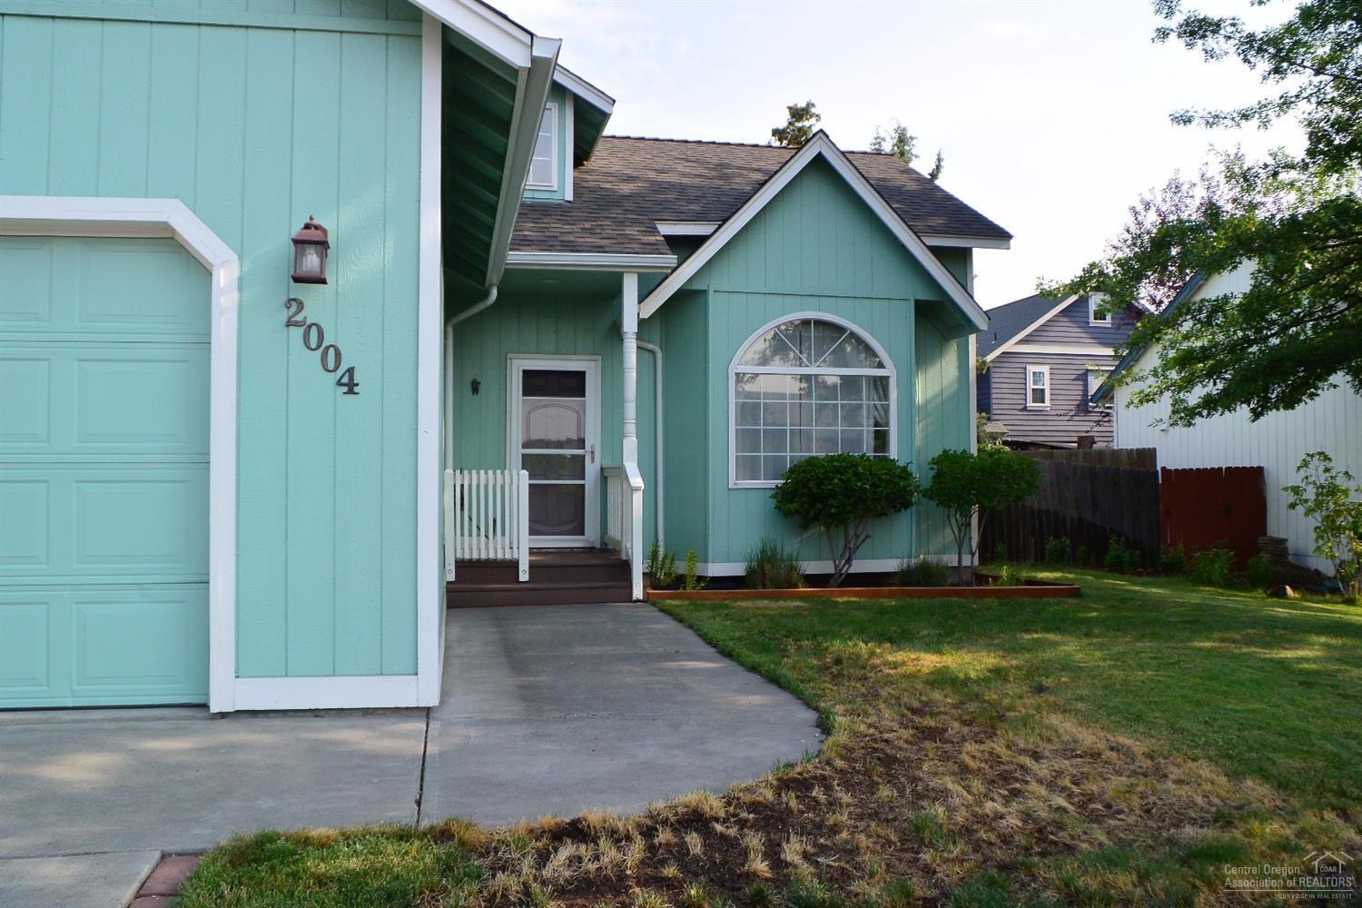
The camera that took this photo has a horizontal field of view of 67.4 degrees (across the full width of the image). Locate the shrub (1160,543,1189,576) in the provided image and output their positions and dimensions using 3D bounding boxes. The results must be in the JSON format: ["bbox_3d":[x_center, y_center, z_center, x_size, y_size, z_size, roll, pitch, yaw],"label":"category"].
[{"bbox_3d":[7.637,1.630,15.800,0.430,0.480,0.420,0,-1,-13],"label":"shrub"}]

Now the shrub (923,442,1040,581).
[{"bbox_3d":[3.090,0.624,10.500,1.120,1.440,1.080,0,-1,-13],"label":"shrub"}]

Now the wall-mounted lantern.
[{"bbox_3d":[-1.567,-0.865,4.322,0.150,0.287,0.190,0,-1,-13],"label":"wall-mounted lantern"}]

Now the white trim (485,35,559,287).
[{"bbox_3d":[-1.144,-1.693,6.873,0.160,0.140,5.100,0,-1,-13],"label":"white trim"}]

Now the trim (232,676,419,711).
[{"bbox_3d":[-1.528,1.028,4.393,0.760,0.142,0.025,0,-1,-13],"label":"trim"}]

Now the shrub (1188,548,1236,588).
[{"bbox_3d":[7.917,1.663,15.200,0.660,0.580,0.620,0,-1,-13],"label":"shrub"}]

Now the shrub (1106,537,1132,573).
[{"bbox_3d":[6.722,1.546,15.700,0.400,0.530,0.400,0,-1,-13],"label":"shrub"}]

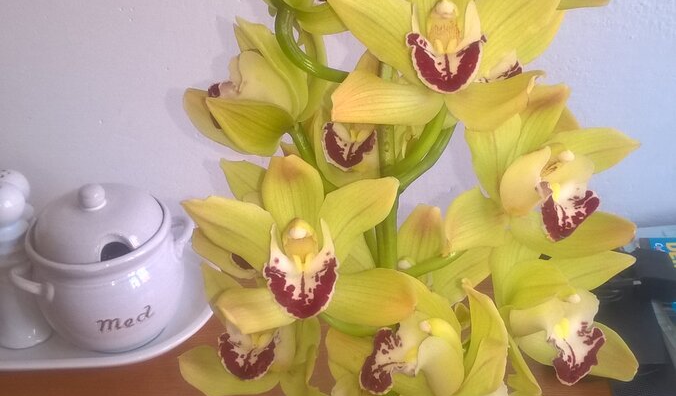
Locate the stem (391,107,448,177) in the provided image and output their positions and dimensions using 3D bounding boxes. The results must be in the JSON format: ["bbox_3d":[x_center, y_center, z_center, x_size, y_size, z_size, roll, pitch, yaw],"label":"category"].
[{"bbox_3d":[0.034,-0.023,0.403,0.010,0.052,0.009,17,55,-14],"label":"stem"}]

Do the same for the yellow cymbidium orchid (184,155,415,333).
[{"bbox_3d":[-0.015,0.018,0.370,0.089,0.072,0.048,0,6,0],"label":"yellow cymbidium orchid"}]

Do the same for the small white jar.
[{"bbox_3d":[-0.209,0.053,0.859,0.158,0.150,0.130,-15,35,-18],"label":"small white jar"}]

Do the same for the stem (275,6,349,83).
[{"bbox_3d":[-0.009,-0.061,0.377,0.018,0.050,0.016,-31,49,16],"label":"stem"}]

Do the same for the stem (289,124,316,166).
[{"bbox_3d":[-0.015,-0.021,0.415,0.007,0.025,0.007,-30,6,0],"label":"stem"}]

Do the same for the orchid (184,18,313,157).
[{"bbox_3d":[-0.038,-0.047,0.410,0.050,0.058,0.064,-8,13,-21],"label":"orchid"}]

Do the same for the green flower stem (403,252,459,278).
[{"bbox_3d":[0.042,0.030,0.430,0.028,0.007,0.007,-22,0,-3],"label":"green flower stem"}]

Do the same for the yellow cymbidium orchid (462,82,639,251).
[{"bbox_3d":[0.090,-0.013,0.408,0.078,0.074,0.049,-33,31,-34],"label":"yellow cymbidium orchid"}]

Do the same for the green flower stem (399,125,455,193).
[{"bbox_3d":[0.038,-0.017,0.417,0.009,0.041,0.009,27,34,-20],"label":"green flower stem"}]

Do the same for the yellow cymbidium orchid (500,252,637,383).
[{"bbox_3d":[0.104,0.056,0.440,0.066,0.060,0.045,-7,19,-33],"label":"yellow cymbidium orchid"}]

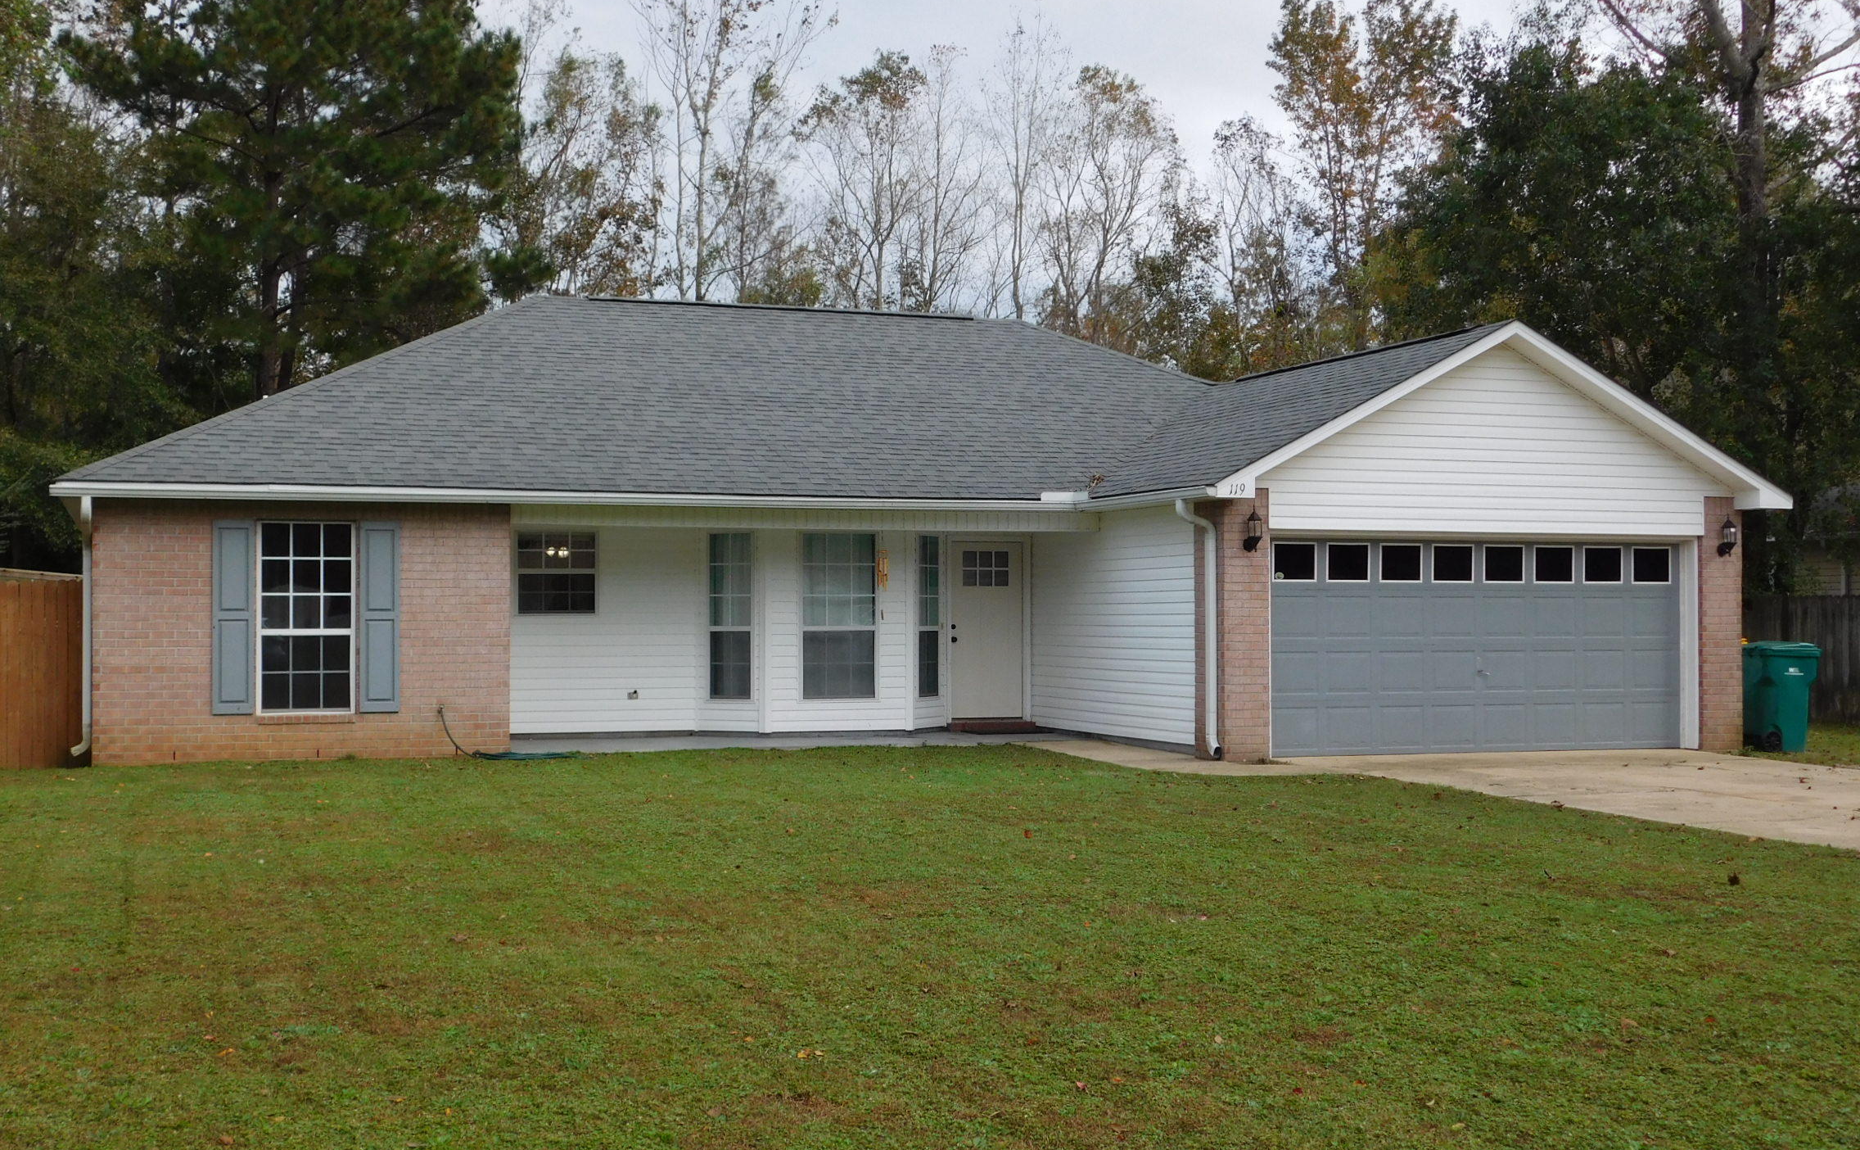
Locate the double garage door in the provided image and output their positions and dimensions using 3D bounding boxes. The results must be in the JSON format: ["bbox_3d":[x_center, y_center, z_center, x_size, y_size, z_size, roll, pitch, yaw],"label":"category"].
[{"bbox_3d":[5.514,0.734,21.609,4.840,2.140,0.070,0,-1,-19],"label":"double garage door"}]

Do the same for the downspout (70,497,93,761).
[{"bbox_3d":[-7.803,0.492,19.776,0.180,2.400,0.500,0,-1,-19],"label":"downspout"}]

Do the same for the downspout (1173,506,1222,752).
[{"bbox_3d":[2.553,0.513,20.427,0.380,2.460,0.230,0,-1,-19],"label":"downspout"}]

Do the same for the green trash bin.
[{"bbox_3d":[9.100,1.320,23.294,0.780,1.170,0.700,0,-1,-8],"label":"green trash bin"}]

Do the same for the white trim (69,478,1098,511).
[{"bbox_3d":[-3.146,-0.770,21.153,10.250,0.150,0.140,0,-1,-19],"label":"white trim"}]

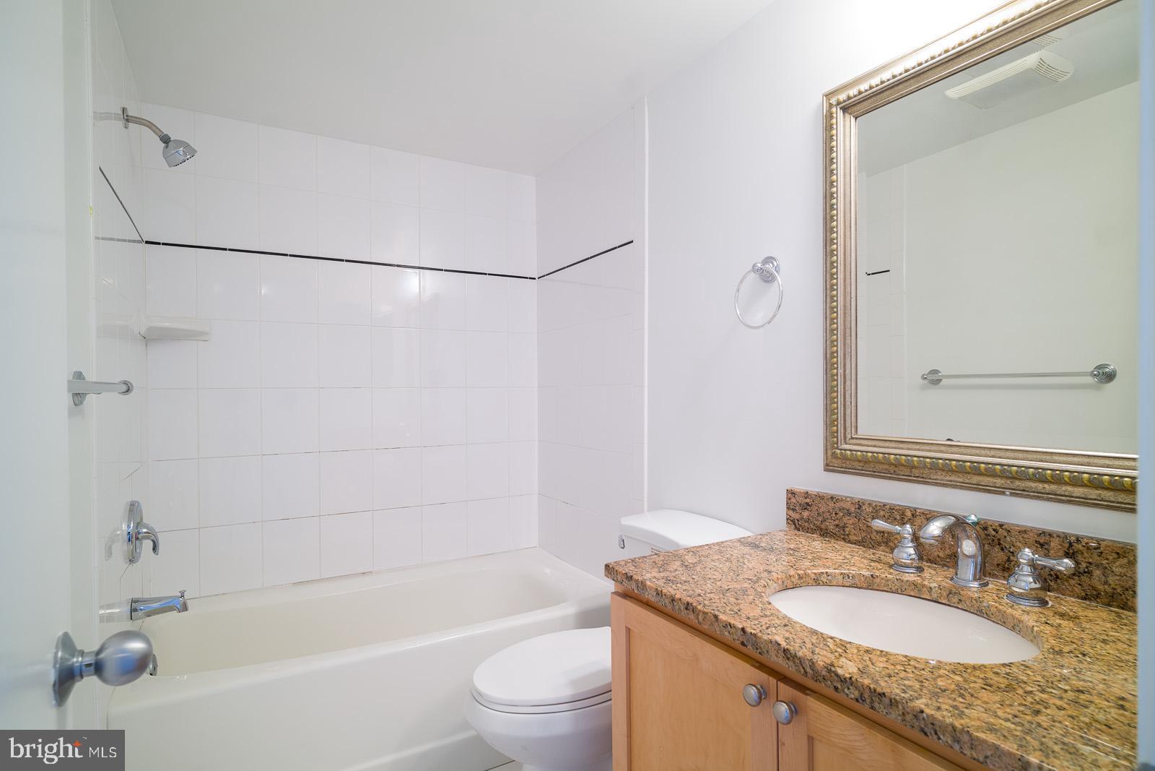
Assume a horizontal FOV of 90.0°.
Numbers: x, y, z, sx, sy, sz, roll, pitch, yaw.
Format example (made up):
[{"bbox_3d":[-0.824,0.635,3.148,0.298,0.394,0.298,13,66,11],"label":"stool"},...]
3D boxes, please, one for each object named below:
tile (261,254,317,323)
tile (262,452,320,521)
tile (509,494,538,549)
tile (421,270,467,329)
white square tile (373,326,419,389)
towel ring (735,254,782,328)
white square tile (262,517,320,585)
[{"bbox_3d":[-1.129,-0.372,2.269,0.202,0.254,0.010,0,0,-29],"label":"tile"},{"bbox_3d":[-1.123,0.394,2.268,0.201,0.252,0.010,0,0,-28],"label":"tile"},{"bbox_3d":[-0.252,0.644,2.726,0.145,0.248,0.010,0,-1,-28],"label":"tile"},{"bbox_3d":[-0.593,-0.375,2.553,0.201,0.257,0.010,0,-1,-29],"label":"tile"},{"bbox_3d":[-0.767,-0.117,2.452,0.201,0.254,0.010,0,-1,-29],"label":"white square tile"},{"bbox_3d":[0.480,-0.242,1.503,0.064,0.192,0.162,0,0,-29],"label":"towel ring"},{"bbox_3d":[-1.114,0.646,2.249,0.201,0.249,0.010,0,-1,-29],"label":"white square tile"}]

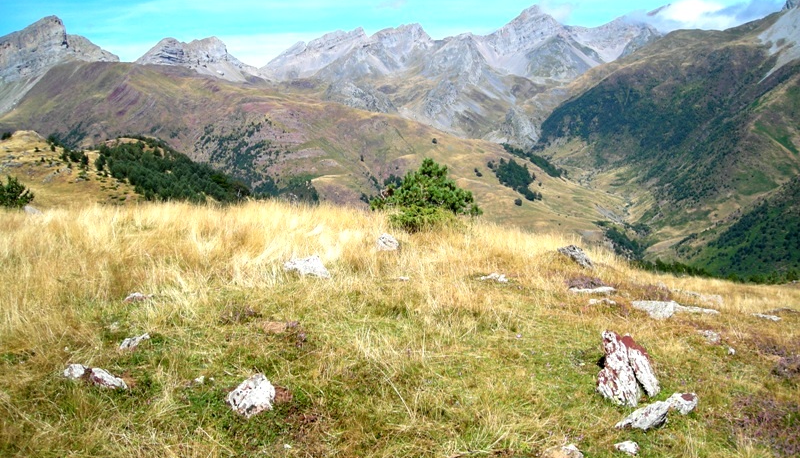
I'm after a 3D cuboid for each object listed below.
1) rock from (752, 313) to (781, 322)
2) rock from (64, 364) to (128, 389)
[{"bbox_3d":[4.255,1.027,10.200,0.290,0.050,0.200,2,5,20],"label":"rock"},{"bbox_3d":[-2.001,0.972,5.800,0.333,0.112,0.220,1,5,8],"label":"rock"}]

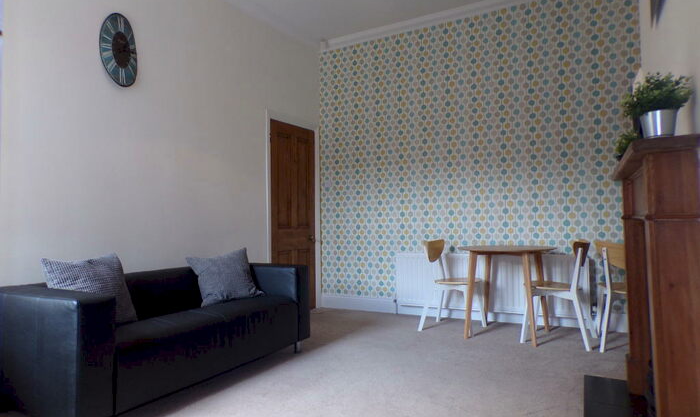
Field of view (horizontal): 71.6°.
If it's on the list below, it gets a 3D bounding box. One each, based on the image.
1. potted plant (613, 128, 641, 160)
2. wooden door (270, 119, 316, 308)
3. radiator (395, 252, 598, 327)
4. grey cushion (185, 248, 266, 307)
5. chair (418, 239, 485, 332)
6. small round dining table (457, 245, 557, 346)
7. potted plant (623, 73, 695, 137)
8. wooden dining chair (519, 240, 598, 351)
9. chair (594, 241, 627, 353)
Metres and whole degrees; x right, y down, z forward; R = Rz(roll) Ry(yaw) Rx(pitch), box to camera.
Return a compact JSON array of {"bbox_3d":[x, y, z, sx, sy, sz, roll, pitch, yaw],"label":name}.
[{"bbox_3d":[1.561,-0.335,2.719,0.210,0.230,0.210,-2,-3,26],"label":"potted plant"},{"bbox_3d":[-0.637,0.119,5.488,0.050,2.120,0.760,-3,-3,31],"label":"wooden door"},{"bbox_3d":[1.319,0.734,4.735,1.864,0.560,0.100,-3,-3,31],"label":"radiator"},{"bbox_3d":[-0.922,0.502,3.580,0.470,0.430,0.140,1,-28,-38],"label":"grey cushion"},{"bbox_3d":[0.946,0.706,4.464,0.510,0.800,0.460,-3,-3,31],"label":"chair"},{"bbox_3d":[1.358,0.717,4.216,0.870,0.740,0.870,-3,-3,31],"label":"small round dining table"},{"bbox_3d":[1.138,-0.366,1.806,0.240,0.245,0.240,-2,-3,26],"label":"potted plant"},{"bbox_3d":[1.696,0.670,3.956,0.510,0.800,0.460,-3,-3,31],"label":"wooden dining chair"},{"bbox_3d":[2.126,0.649,3.663,0.460,0.800,0.510,-2,-3,26],"label":"chair"}]

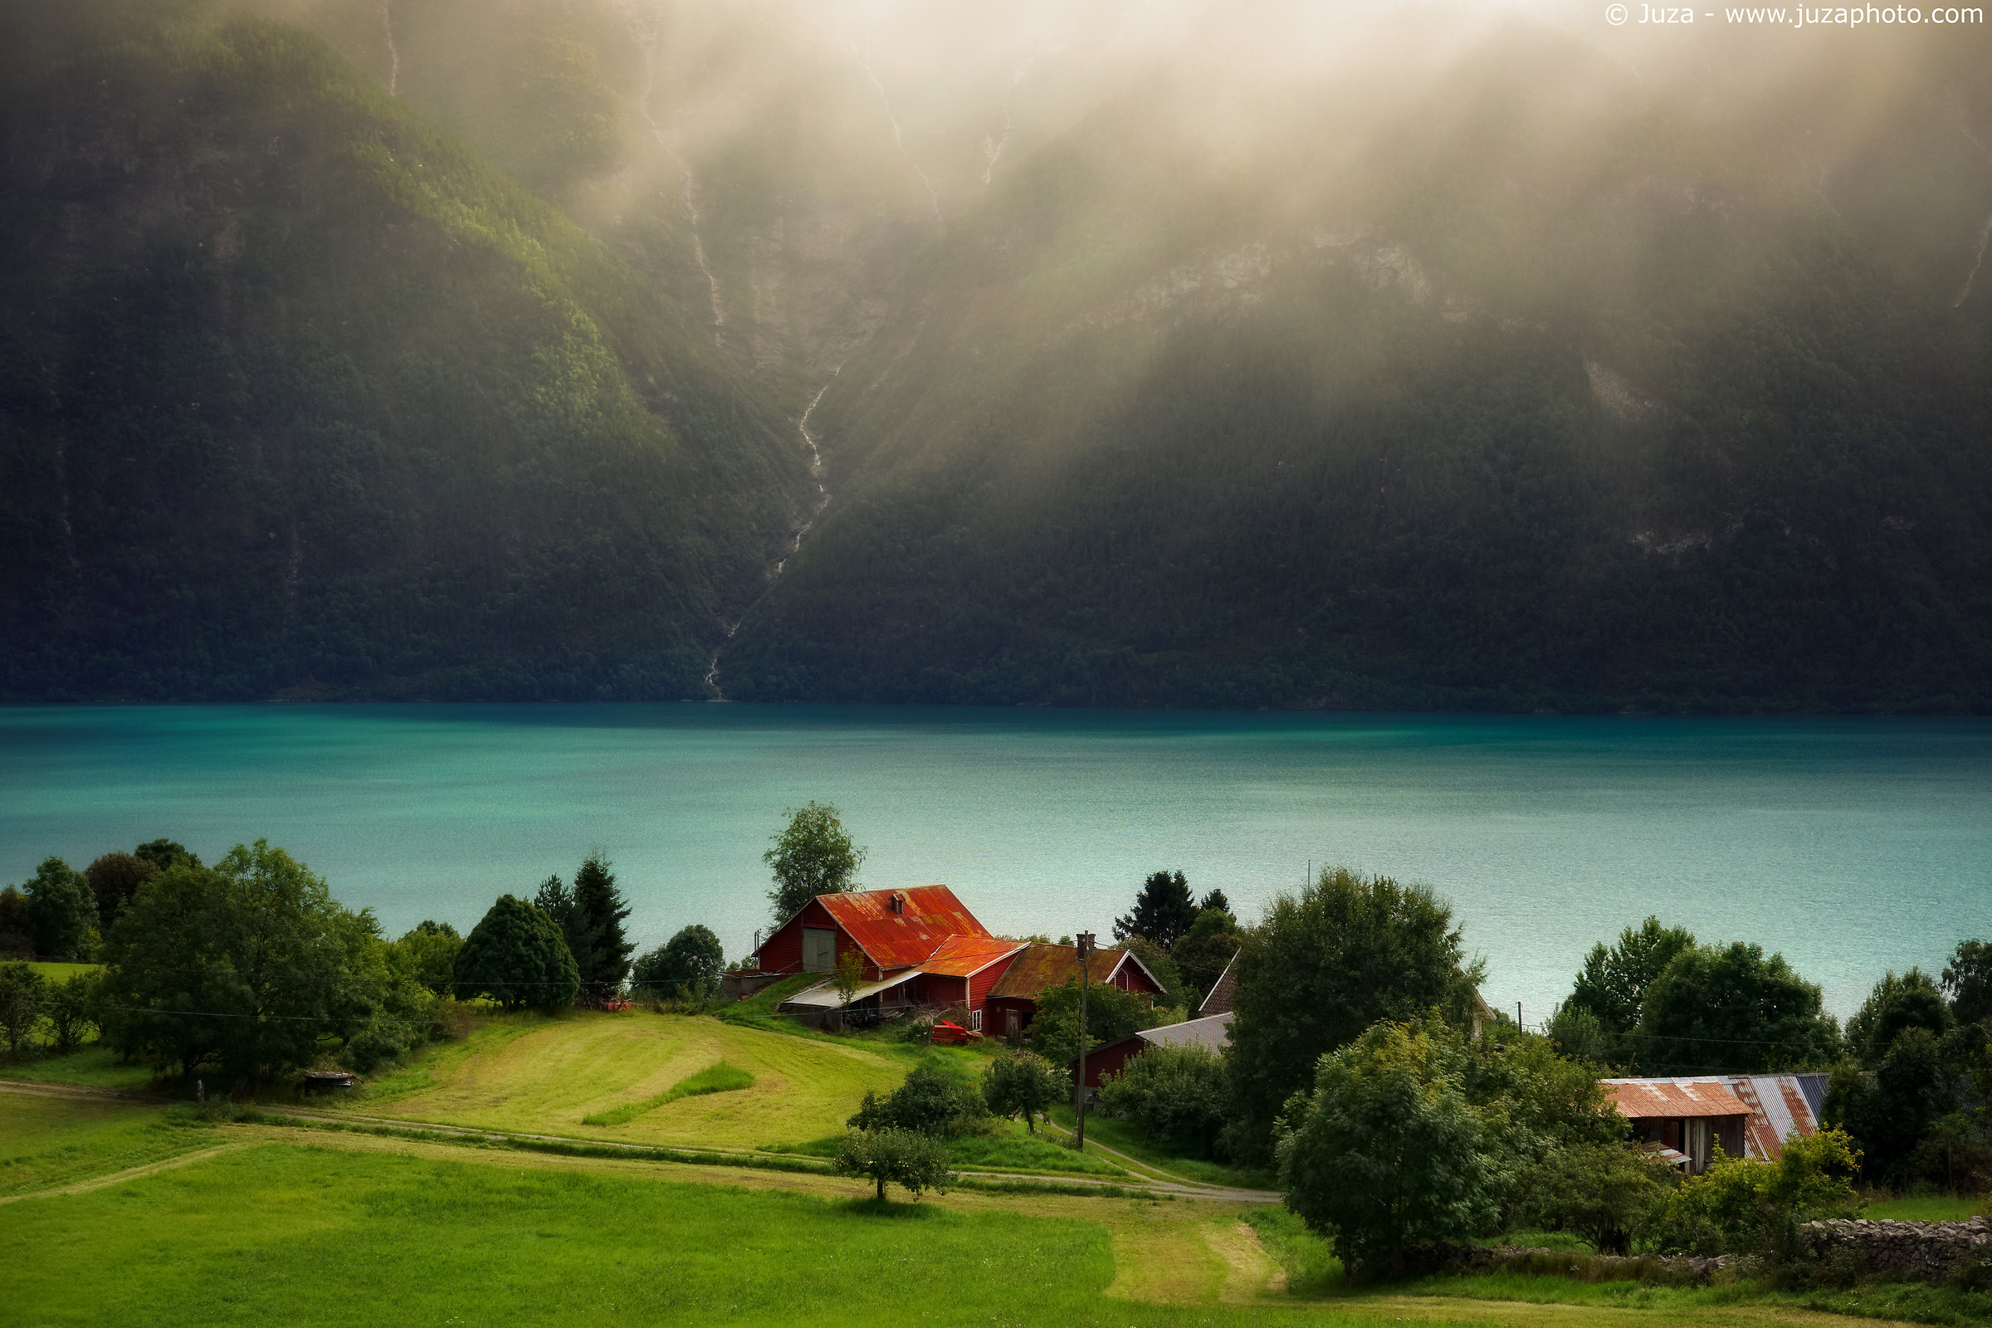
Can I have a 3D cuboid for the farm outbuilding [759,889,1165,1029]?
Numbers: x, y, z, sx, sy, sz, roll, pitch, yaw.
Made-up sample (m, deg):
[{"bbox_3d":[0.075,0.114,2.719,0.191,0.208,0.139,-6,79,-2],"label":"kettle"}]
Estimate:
[{"bbox_3d":[-2.100,17.427,220.018,20.500,7.581,13.000,1,3,32],"label":"farm outbuilding"}]

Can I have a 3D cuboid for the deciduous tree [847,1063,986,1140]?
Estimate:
[{"bbox_3d":[-3.405,19.500,168.000,6.185,3.267,4.638,0,2,0],"label":"deciduous tree"}]

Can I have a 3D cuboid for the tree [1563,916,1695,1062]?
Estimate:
[{"bbox_3d":[36.587,19.485,216.000,8.041,10.011,8.041,0,2,0],"label":"tree"}]

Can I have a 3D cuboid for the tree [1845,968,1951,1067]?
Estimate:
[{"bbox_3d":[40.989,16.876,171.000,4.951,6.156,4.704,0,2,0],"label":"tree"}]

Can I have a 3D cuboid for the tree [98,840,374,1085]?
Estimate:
[{"bbox_3d":[-37.360,14.819,187.000,14.000,11.994,11.900,0,2,0],"label":"tree"}]

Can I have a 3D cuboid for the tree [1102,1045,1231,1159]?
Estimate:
[{"bbox_3d":[8.161,21.047,181.000,6.364,5.692,6.046,0,2,0],"label":"tree"}]

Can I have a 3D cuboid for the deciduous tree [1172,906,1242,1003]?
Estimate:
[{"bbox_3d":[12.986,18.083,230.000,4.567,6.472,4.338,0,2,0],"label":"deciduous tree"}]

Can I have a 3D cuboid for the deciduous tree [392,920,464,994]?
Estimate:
[{"bbox_3d":[-34.281,18.115,228.000,4.904,5.095,4.904,0,2,0],"label":"deciduous tree"}]

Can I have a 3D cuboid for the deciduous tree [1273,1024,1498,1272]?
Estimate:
[{"bbox_3d":[14.668,18.117,141.000,8.282,9.744,7.868,0,2,0],"label":"deciduous tree"}]

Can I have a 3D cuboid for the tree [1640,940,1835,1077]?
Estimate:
[{"bbox_3d":[40.602,19.649,206.000,11.248,8.780,10.123,0,2,0],"label":"tree"}]

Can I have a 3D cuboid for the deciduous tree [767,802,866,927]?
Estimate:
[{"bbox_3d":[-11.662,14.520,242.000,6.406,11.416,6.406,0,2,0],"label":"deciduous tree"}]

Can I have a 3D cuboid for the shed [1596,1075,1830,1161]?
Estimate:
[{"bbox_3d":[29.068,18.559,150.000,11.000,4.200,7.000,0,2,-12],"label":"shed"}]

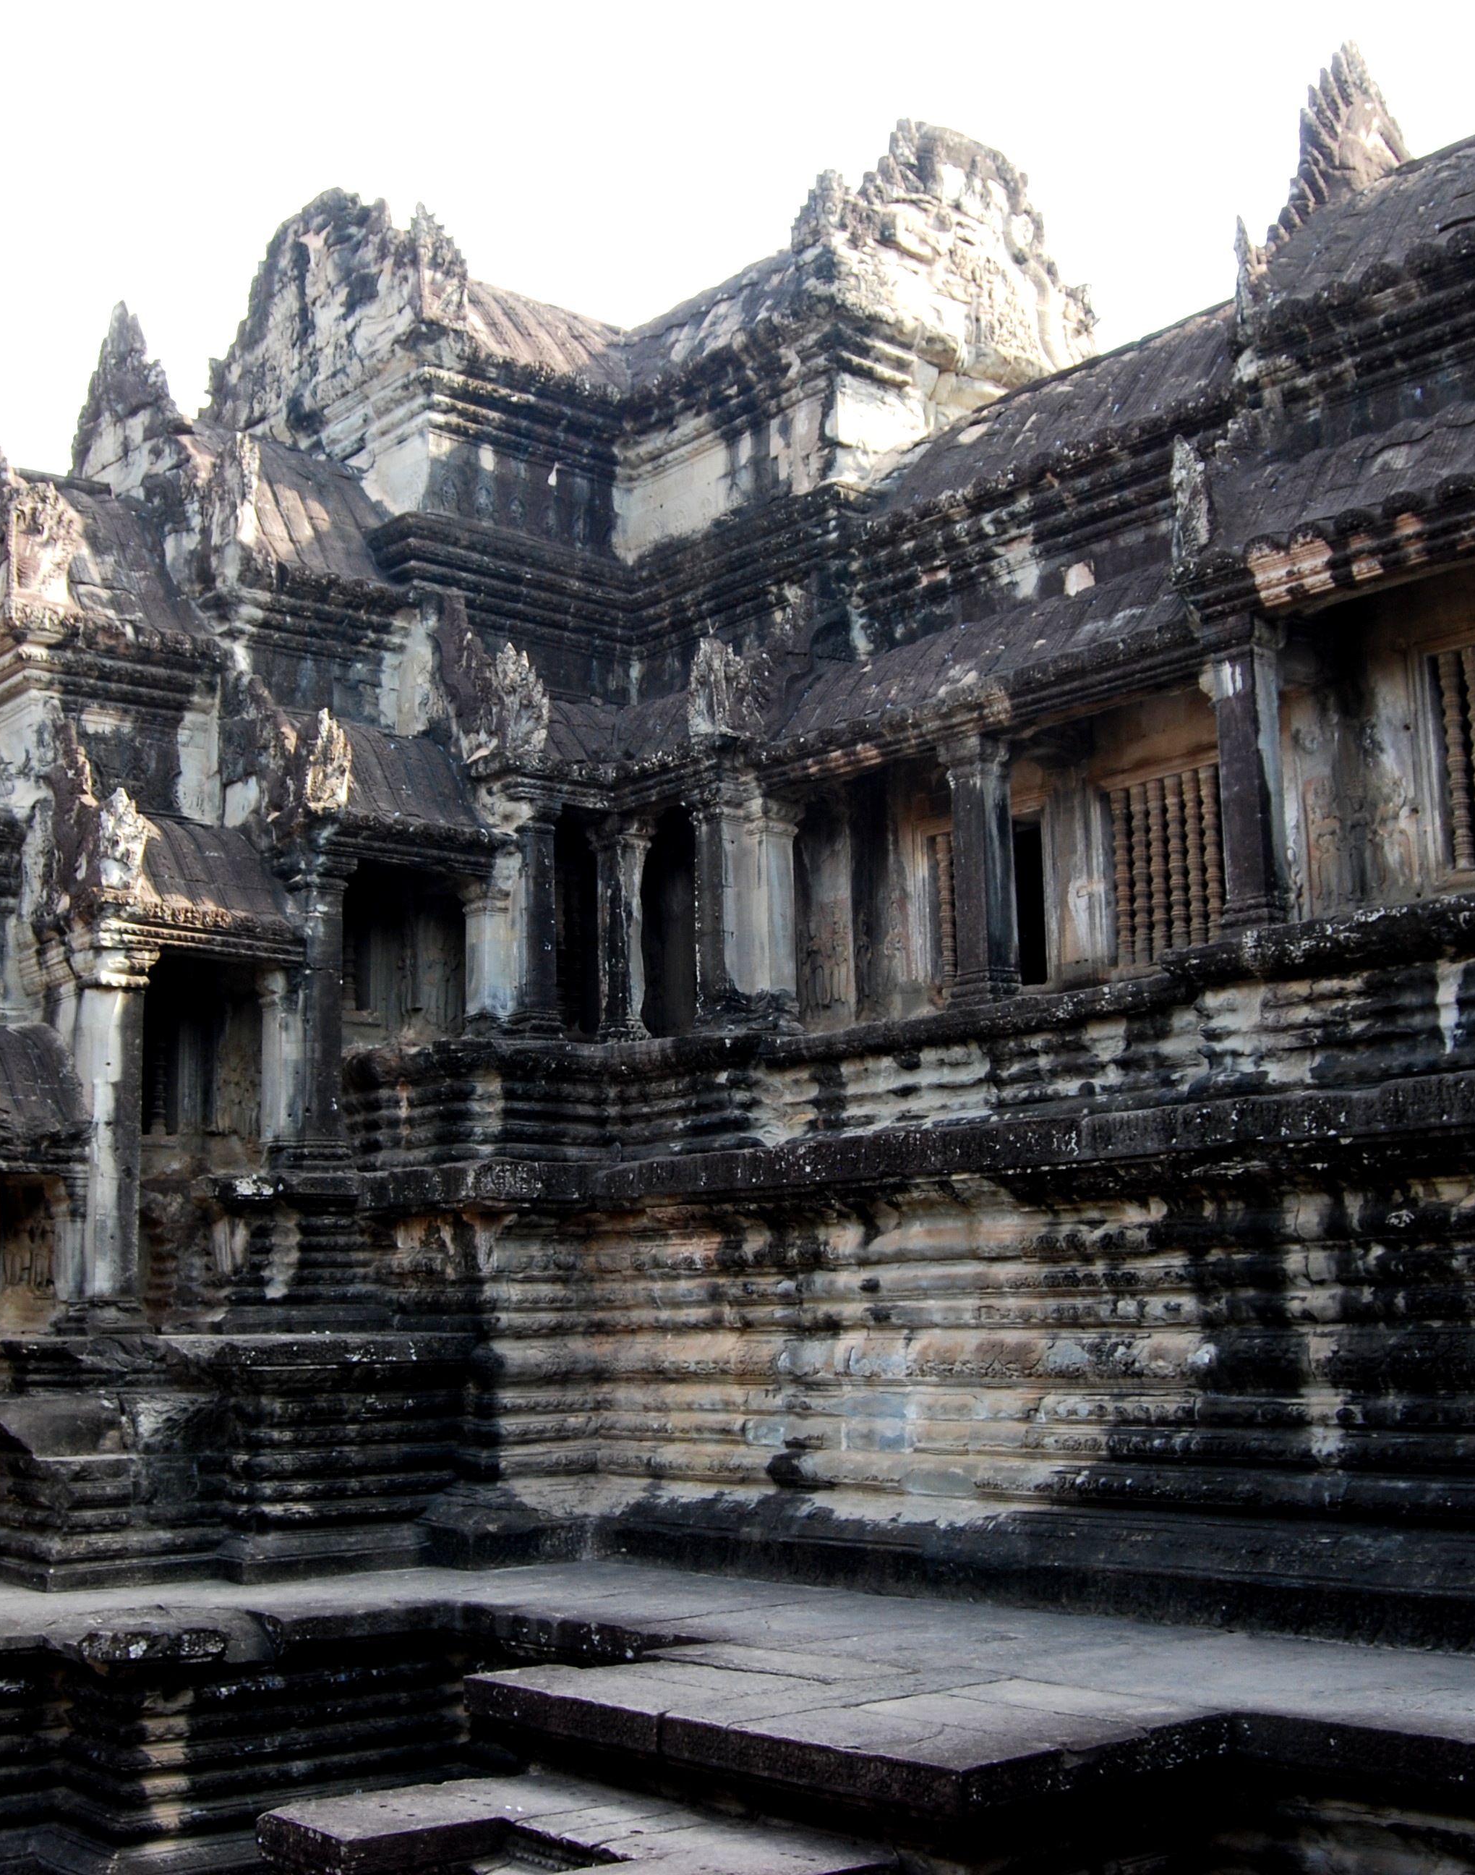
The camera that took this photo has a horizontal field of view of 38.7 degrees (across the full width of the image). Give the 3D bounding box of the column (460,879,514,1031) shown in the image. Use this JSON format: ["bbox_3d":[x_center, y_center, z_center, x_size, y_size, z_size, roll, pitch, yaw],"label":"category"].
[{"bbox_3d":[-2.297,0.155,19.298,0.360,1.356,0.360,9,-15,-42],"label":"column"}]

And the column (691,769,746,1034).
[{"bbox_3d":[-0.175,-0.321,19.402,0.370,2.286,0.370,9,-15,-42],"label":"column"}]

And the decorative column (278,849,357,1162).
[{"bbox_3d":[-3.696,0.603,18.573,0.446,2.676,0.446,9,-15,-42],"label":"decorative column"}]

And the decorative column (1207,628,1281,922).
[{"bbox_3d":[3.608,-1.153,14.996,0.370,2.170,0.370,9,-15,-42],"label":"decorative column"}]

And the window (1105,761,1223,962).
[{"bbox_3d":[3.751,-0.607,17.905,0.250,1.591,1.275,9,-15,-42],"label":"window"}]

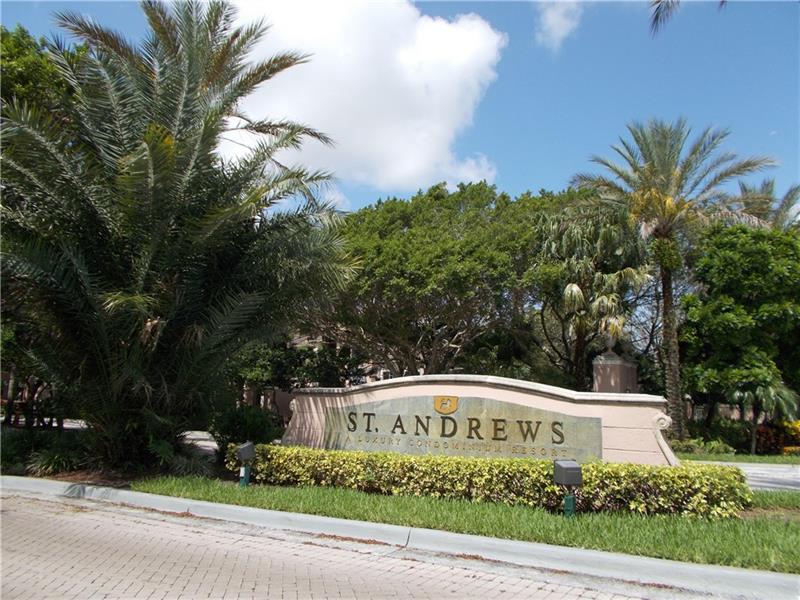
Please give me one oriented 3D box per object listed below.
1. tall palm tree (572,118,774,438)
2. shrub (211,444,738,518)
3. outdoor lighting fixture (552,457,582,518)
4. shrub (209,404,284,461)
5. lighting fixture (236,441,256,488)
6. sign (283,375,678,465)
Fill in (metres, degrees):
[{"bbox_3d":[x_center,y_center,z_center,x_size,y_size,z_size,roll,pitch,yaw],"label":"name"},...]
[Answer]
[{"bbox_3d":[7.209,-0.428,16.466,5.100,8.500,5.100,1,-9,0],"label":"tall palm tree"},{"bbox_3d":[0.663,2.123,7.267,6.200,0.490,0.650,-3,-9,23],"label":"shrub"},{"bbox_3d":[1.746,1.951,6.234,0.220,0.580,0.220,3,-9,-15],"label":"outdoor lighting fixture"},{"bbox_3d":[-2.438,2.174,9.678,1.150,1.000,1.050,1,-9,0],"label":"shrub"},{"bbox_3d":[-1.997,2.114,7.716,0.210,0.590,0.210,6,-10,-28],"label":"lighting fixture"},{"bbox_3d":[0.770,1.741,8.113,5.400,1.440,0.420,-3,-9,25],"label":"sign"}]

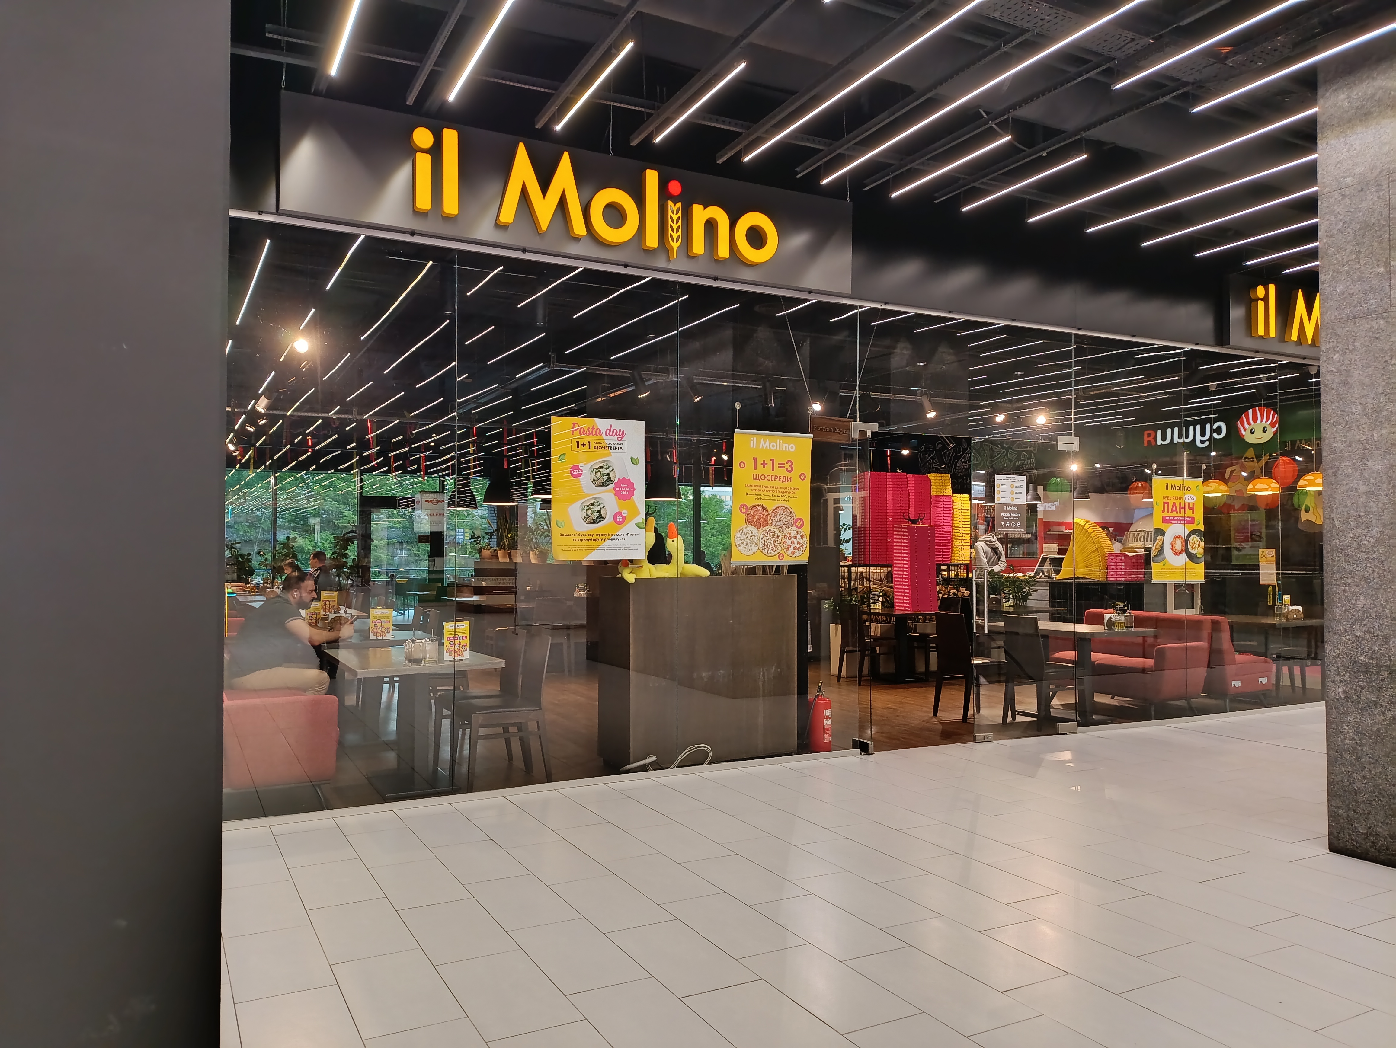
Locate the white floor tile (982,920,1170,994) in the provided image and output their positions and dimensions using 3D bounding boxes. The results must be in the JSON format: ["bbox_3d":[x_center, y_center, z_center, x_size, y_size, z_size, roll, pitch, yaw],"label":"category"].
[{"bbox_3d":[1.288,1.471,3.444,0.300,0.010,0.600,1,-2,-28],"label":"white floor tile"}]

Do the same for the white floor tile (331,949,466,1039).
[{"bbox_3d":[-0.950,1.467,3.168,0.300,0.010,0.600,1,-2,-28],"label":"white floor tile"}]

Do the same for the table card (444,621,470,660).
[{"bbox_3d":[-1.414,0.687,5.920,0.150,0.222,0.050,0,-2,-1],"label":"table card"}]

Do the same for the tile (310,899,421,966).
[{"bbox_3d":[-1.229,1.481,3.681,0.300,0.010,0.600,1,-2,-28],"label":"tile"}]

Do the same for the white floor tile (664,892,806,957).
[{"bbox_3d":[0.118,1.479,3.722,0.300,0.010,0.600,1,-2,-28],"label":"white floor tile"}]

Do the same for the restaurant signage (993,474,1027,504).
[{"bbox_3d":[2.388,-0.260,7.688,0.310,0.215,0.010,1,-2,-26],"label":"restaurant signage"}]

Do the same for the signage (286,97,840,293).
[{"bbox_3d":[-0.565,-1.916,6.171,3.659,0.624,0.150,1,-2,-28],"label":"signage"}]

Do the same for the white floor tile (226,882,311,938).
[{"bbox_3d":[-1.692,1.487,3.896,0.300,0.010,0.600,1,-2,-28],"label":"white floor tile"}]

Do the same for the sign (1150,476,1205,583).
[{"bbox_3d":[3.916,0.049,8.220,0.600,0.860,0.020,1,-2,-27],"label":"sign"}]

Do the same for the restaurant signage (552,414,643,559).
[{"bbox_3d":[-0.601,-0.211,6.184,0.608,0.860,0.010,1,-2,-28],"label":"restaurant signage"}]

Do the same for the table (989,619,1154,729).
[{"bbox_3d":[3.185,1.262,8.816,0.810,0.735,1.240,1,-2,-28],"label":"table"}]

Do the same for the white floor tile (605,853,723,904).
[{"bbox_3d":[-0.159,1.494,4.252,0.300,0.010,0.600,1,-2,-28],"label":"white floor tile"}]

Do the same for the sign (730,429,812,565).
[{"bbox_3d":[0.507,-0.173,6.795,0.610,0.885,0.020,1,-2,-28],"label":"sign"}]

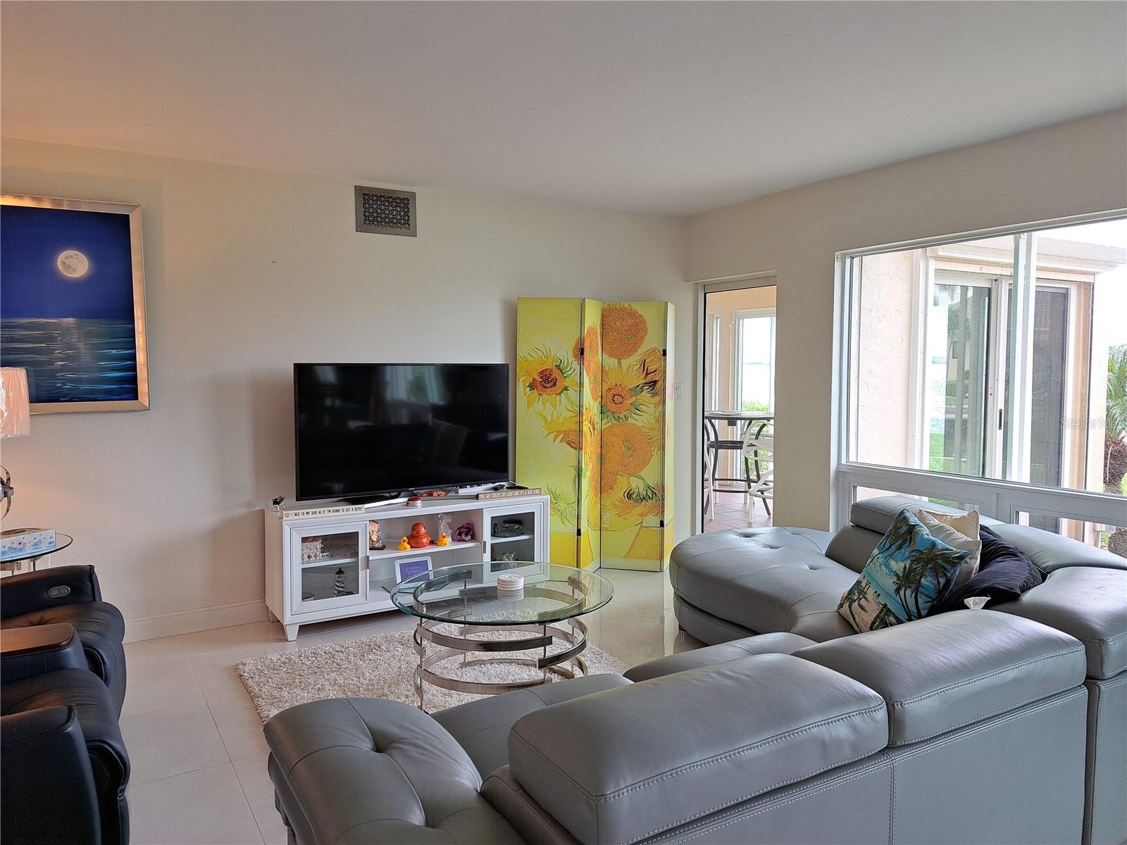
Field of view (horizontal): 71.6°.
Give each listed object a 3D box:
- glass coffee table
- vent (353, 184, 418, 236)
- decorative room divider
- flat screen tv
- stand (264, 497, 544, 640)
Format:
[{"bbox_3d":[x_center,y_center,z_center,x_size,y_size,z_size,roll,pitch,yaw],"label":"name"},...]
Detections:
[{"bbox_3d":[-0.253,0.913,3.267,0.914,0.456,0.914,0,4,0],"label":"glass coffee table"},{"bbox_3d":[-1.001,-1.201,4.451,0.355,0.254,0.020,-3,5,-32],"label":"vent"},{"bbox_3d":[0.305,0.102,5.165,1.250,1.806,0.370,-3,5,-32],"label":"decorative room divider"},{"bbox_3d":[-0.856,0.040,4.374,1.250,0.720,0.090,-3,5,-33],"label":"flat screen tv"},{"bbox_3d":[-0.839,0.754,4.460,1.545,0.607,0.395,-3,5,-32],"label":"stand"}]

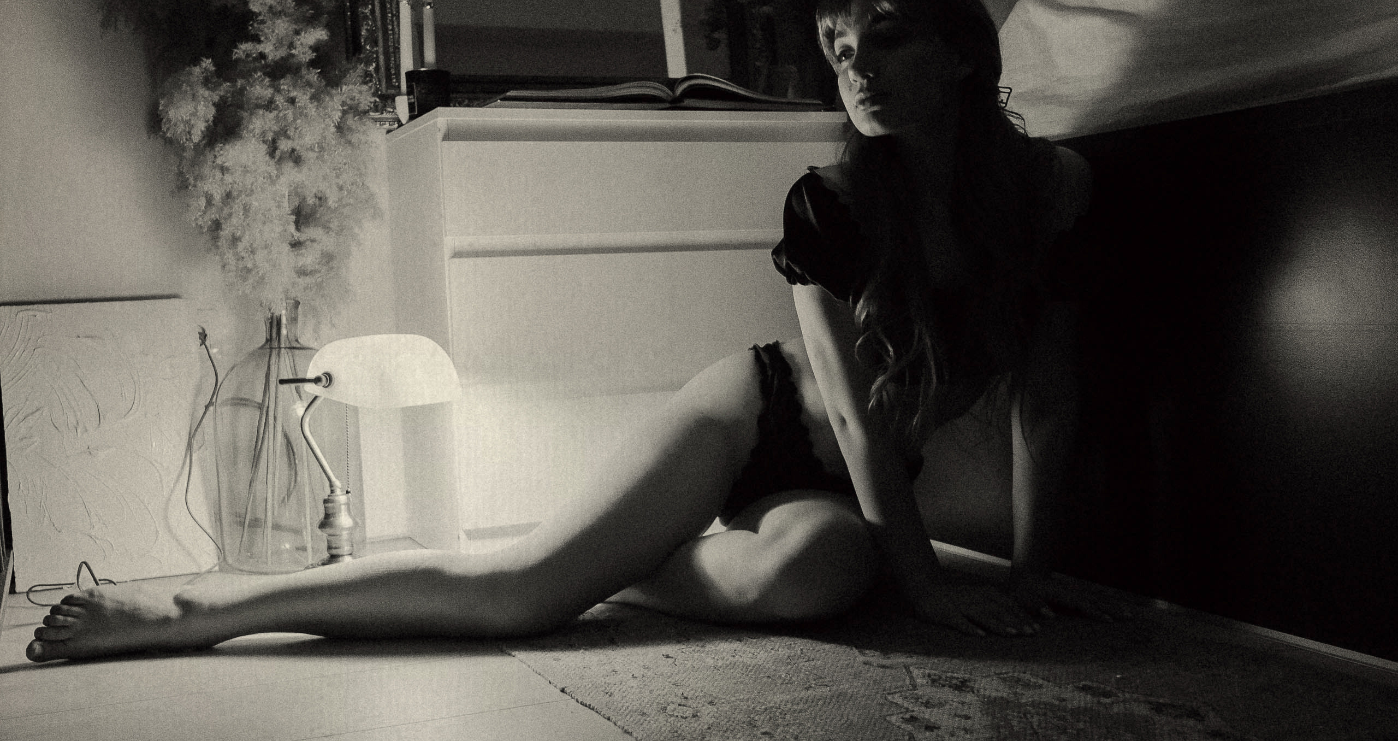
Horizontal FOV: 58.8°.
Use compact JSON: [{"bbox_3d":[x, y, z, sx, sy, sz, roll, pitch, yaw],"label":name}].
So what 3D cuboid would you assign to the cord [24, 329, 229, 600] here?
[{"bbox_3d":[-0.921,0.143,1.971,0.310,0.410,0.160,-4,5,-19],"label":"cord"}]

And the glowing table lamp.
[{"bbox_3d":[-0.546,0.137,1.987,0.230,0.385,0.245,-6,6,-34],"label":"glowing table lamp"}]

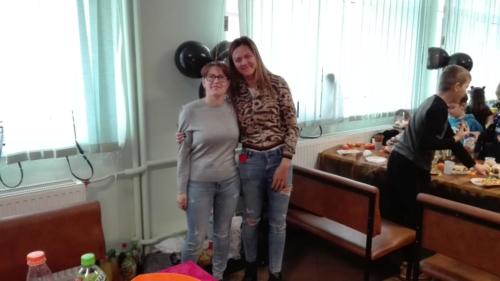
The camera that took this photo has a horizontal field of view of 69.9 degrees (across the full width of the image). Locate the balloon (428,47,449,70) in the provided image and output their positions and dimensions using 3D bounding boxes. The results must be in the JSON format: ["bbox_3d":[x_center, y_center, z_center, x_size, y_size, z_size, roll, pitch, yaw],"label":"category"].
[{"bbox_3d":[2.658,-1.171,5.100,0.320,0.310,0.320,-8,14,-39],"label":"balloon"}]

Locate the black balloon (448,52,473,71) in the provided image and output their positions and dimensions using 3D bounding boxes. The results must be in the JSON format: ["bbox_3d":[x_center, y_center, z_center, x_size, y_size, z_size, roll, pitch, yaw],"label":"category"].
[{"bbox_3d":[3.102,-1.118,5.250,0.310,0.300,0.310,-8,14,-39],"label":"black balloon"}]

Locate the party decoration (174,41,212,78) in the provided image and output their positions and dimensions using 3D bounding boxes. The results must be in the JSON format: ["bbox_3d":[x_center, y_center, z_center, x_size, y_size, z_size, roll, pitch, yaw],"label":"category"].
[{"bbox_3d":[-0.437,-0.625,2.770,0.290,0.290,0.290,1,11,0],"label":"party decoration"}]

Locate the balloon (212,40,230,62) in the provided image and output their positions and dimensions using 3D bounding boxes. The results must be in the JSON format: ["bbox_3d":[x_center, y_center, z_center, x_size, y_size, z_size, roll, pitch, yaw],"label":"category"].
[{"bbox_3d":[-0.181,-0.672,2.950,0.285,0.290,0.285,-8,14,-39],"label":"balloon"}]

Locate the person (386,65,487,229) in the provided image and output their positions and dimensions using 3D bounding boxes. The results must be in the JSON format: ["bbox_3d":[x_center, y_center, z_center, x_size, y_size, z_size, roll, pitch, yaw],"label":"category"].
[{"bbox_3d":[1.364,0.242,2.625,0.800,1.550,0.470,-2,11,-12],"label":"person"}]

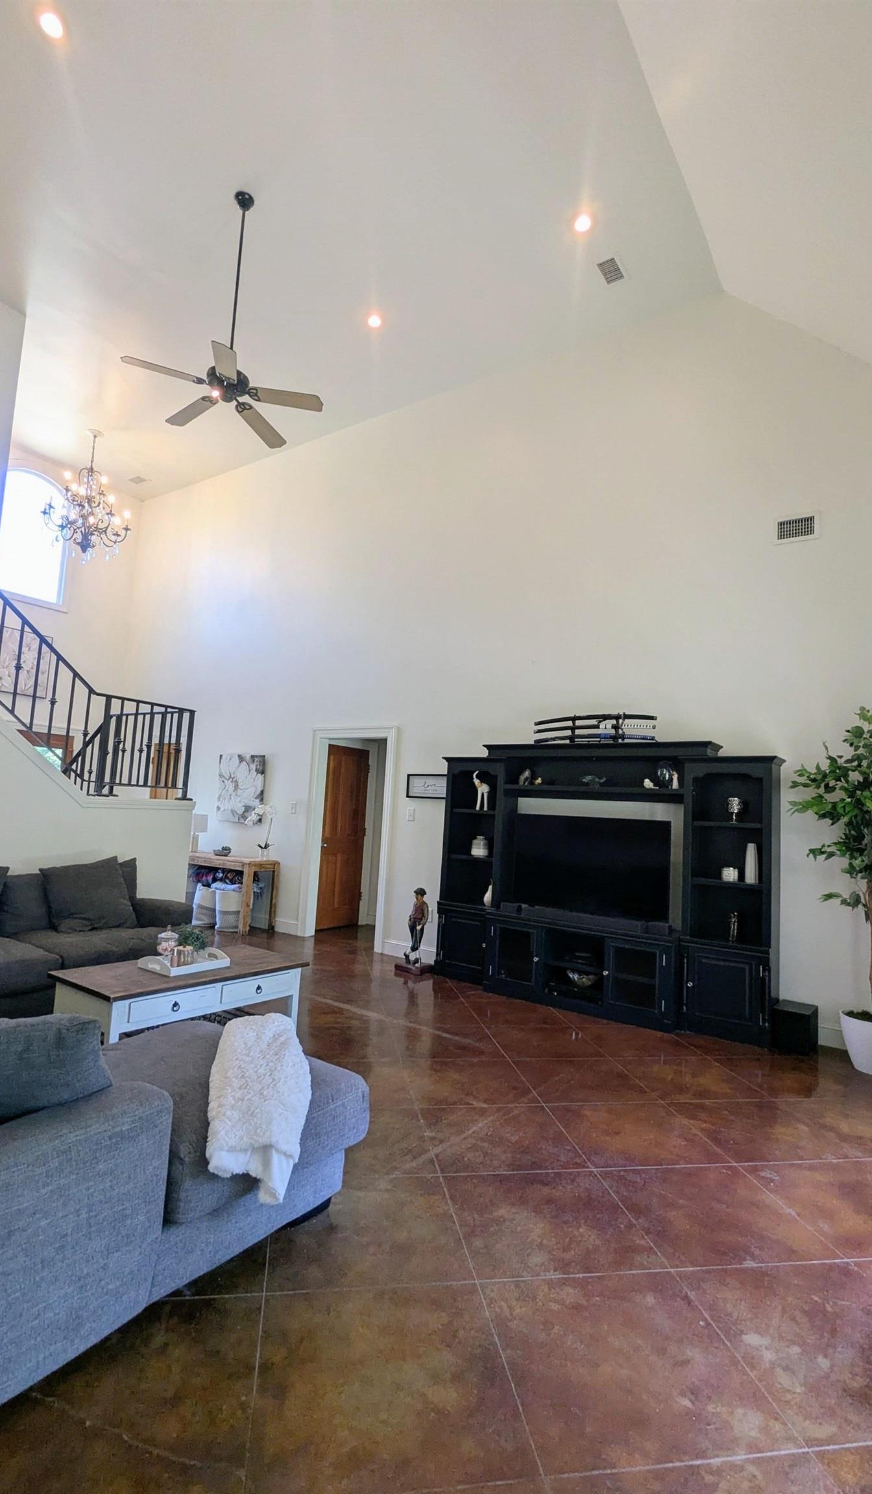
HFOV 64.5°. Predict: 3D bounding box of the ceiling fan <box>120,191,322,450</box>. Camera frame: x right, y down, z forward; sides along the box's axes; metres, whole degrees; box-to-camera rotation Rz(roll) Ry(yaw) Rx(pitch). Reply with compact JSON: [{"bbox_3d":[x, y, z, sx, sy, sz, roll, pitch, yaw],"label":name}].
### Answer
[{"bbox_3d":[-1.402,-3.064,4.749,1.213,1.531,1.247,-1,-7,35],"label":"ceiling fan"}]

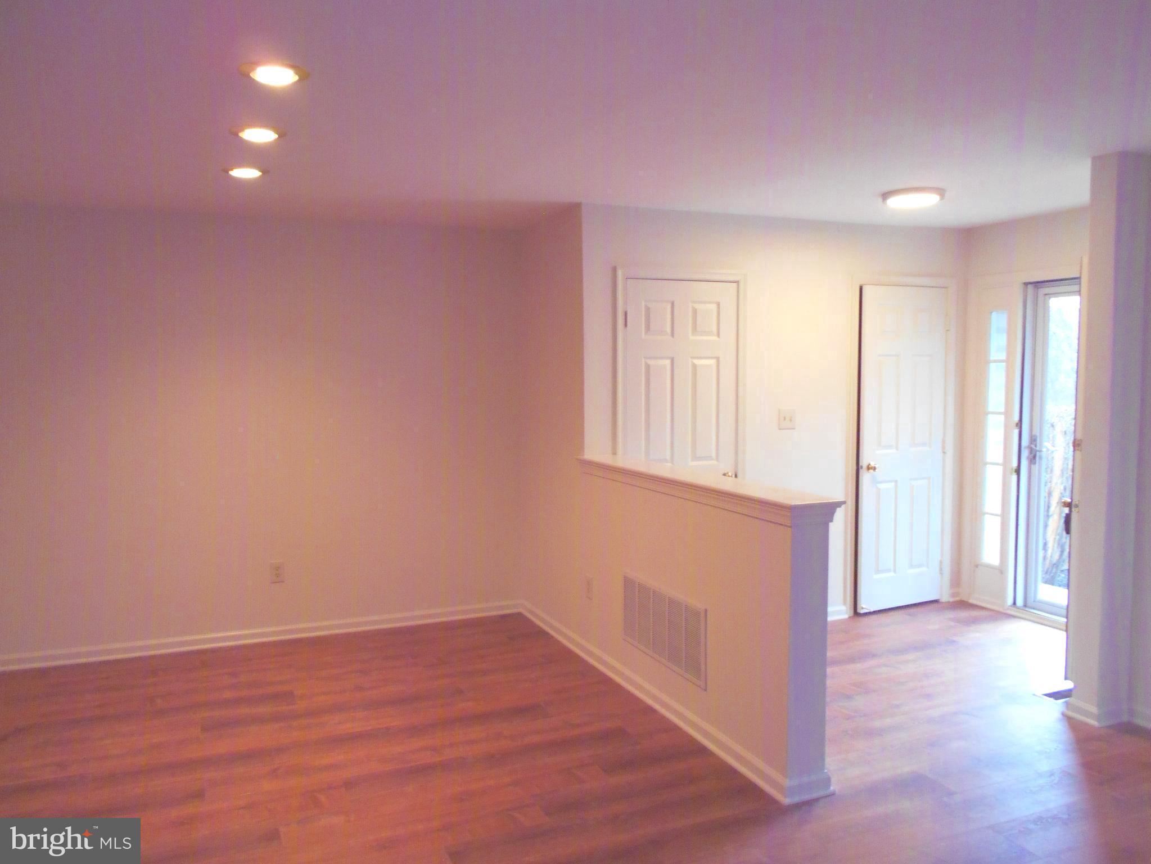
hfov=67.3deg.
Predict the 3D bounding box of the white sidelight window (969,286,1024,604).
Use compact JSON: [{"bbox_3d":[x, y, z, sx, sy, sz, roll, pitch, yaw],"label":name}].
[{"bbox_3d":[2.636,0.091,5.425,0.050,2.003,0.362,-2,4,-23],"label":"white sidelight window"}]

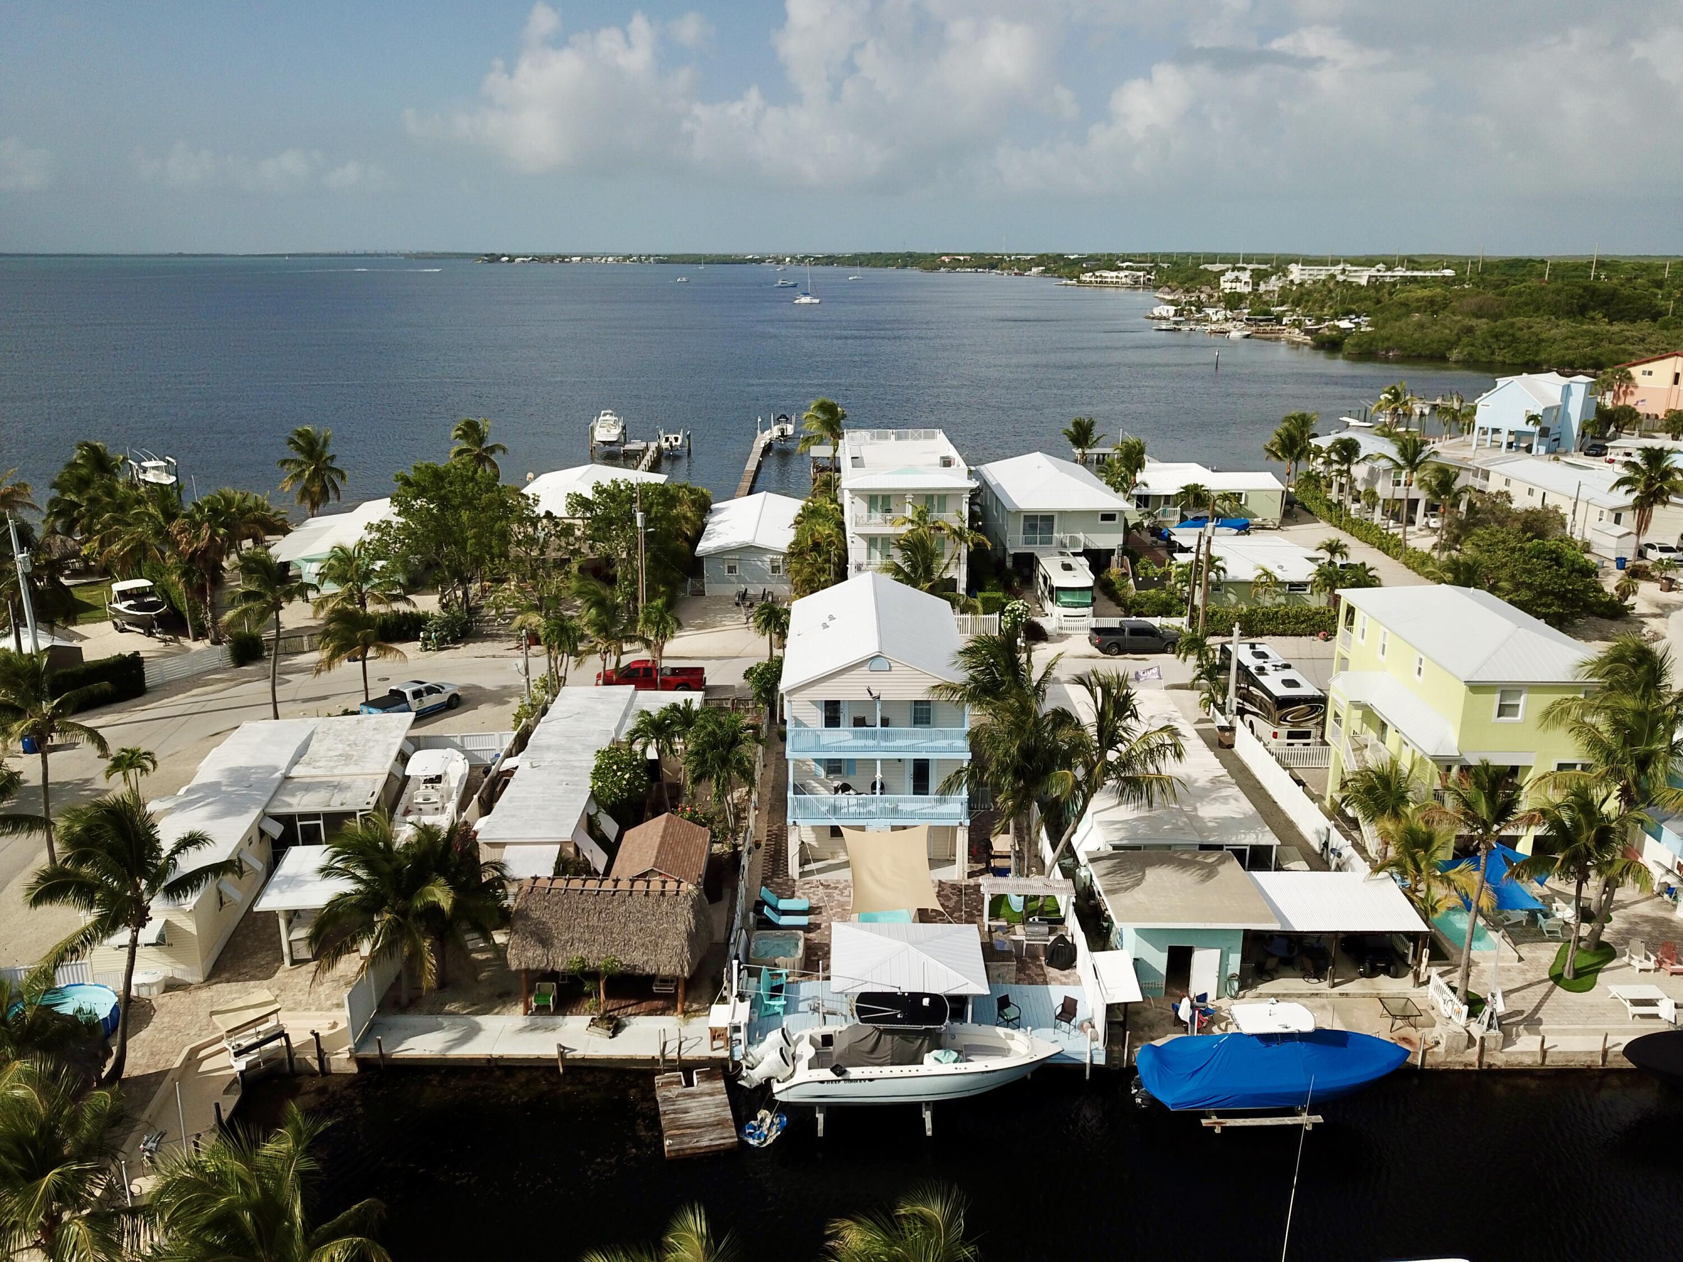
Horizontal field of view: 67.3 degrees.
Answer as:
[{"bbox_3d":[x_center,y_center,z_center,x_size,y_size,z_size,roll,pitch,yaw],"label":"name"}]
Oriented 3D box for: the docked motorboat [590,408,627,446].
[{"bbox_3d":[-30.630,-27.087,166.855,3.200,3.532,9.300,-1,17,-3],"label":"docked motorboat"}]

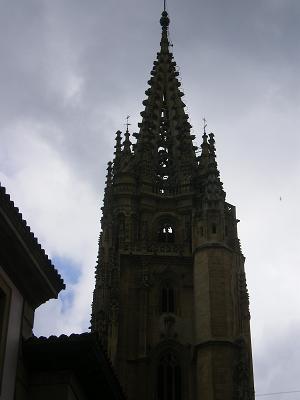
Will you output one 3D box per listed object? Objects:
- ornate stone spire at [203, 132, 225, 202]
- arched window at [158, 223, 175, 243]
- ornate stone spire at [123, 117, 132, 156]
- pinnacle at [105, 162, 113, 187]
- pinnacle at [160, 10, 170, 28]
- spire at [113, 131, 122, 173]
[{"bbox_3d":[5.189,-3.004,83.930,1.800,6.680,1.800,2,-37,-2],"label":"ornate stone spire"},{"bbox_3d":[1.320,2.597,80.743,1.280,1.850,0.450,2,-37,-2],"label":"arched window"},{"bbox_3d":[-1.945,-5.745,88.444,0.870,4.240,0.870,2,-37,-2],"label":"ornate stone spire"},{"bbox_3d":[-3.461,-2.326,84.646,0.670,2.490,0.670,2,-37,-2],"label":"pinnacle"},{"bbox_3d":[1.560,-18.219,101.238,1.010,2.290,1.010,2,-37,-2],"label":"pinnacle"},{"bbox_3d":[-2.881,-4.516,90.643,0.890,4.490,0.890,2,-37,-2],"label":"spire"}]

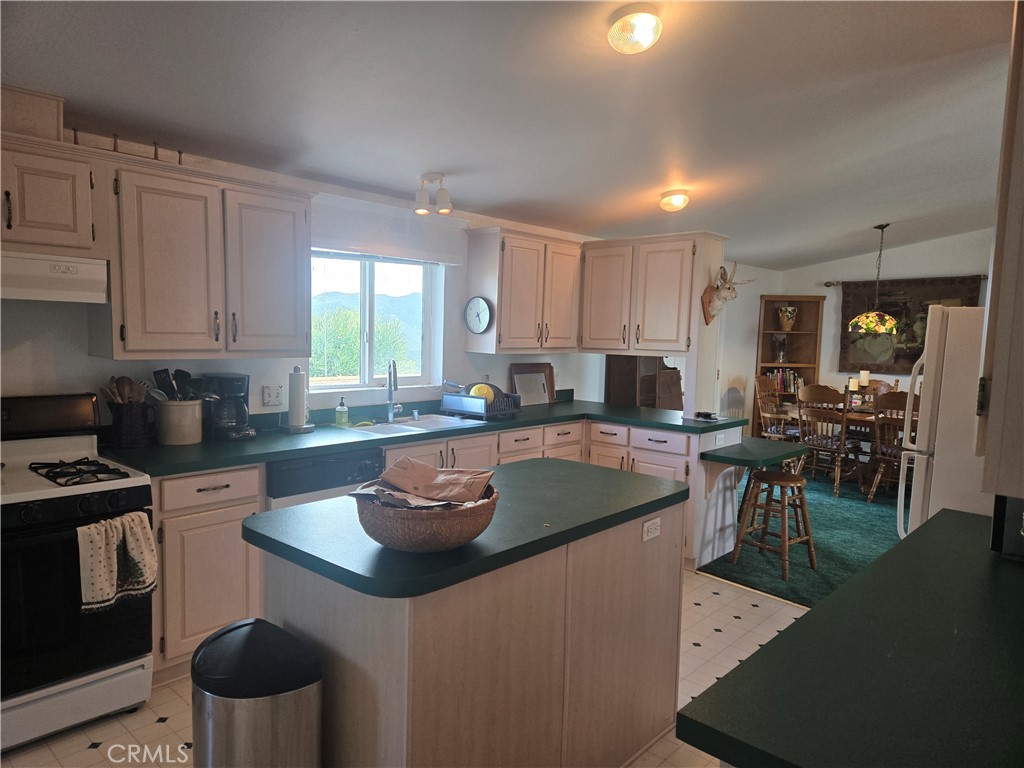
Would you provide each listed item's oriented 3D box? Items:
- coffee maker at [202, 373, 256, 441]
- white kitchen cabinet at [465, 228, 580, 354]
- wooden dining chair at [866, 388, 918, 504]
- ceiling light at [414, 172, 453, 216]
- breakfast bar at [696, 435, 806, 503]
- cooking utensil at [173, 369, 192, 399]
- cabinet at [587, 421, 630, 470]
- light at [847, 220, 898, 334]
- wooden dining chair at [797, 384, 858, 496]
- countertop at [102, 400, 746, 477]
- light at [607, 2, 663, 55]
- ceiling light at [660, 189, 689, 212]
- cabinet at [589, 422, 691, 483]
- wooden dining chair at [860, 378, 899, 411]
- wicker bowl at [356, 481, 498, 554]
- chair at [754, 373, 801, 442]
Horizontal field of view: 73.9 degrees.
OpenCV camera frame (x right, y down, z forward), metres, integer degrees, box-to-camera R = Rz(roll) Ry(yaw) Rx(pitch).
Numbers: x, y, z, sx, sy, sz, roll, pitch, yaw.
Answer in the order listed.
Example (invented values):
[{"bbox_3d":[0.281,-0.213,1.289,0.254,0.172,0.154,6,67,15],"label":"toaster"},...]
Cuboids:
[{"bbox_3d":[-1.424,0.111,3.420,0.230,0.330,0.180,5,6,39],"label":"coffee maker"},{"bbox_3d":[0.101,-0.647,4.979,0.310,0.840,0.920,5,6,42],"label":"white kitchen cabinet"},{"bbox_3d":[3.542,0.554,6.103,0.480,1.045,0.560,5,6,42],"label":"wooden dining chair"},{"bbox_3d":[-0.463,-1.100,3.951,0.220,0.235,0.140,2,4,12],"label":"ceiling light"},{"bbox_3d":[1.635,0.584,4.512,0.380,0.320,0.940,5,6,42],"label":"breakfast bar"},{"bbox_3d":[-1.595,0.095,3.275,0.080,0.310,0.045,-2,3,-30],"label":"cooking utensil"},{"bbox_3d":[0.844,0.642,4.896,0.350,0.782,0.575,5,6,42],"label":"cabinet"},{"bbox_3d":[3.554,-1.016,6.668,0.485,1.040,0.485,4,5,28],"label":"light"},{"bbox_3d":[3.095,0.515,6.643,0.540,1.060,0.460,-2,6,-41],"label":"wooden dining chair"},{"bbox_3d":[-0.126,0.284,3.891,1.521,0.043,3.554,5,6,42],"label":"countertop"},{"bbox_3d":[0.448,-1.290,2.476,0.197,0.100,0.197,-6,-2,0],"label":"light"},{"bbox_3d":[1.134,-1.284,4.781,0.195,0.110,0.195,-6,-2,13],"label":"ceiling light"},{"bbox_3d":[1.017,0.657,4.739,0.820,0.782,0.575,5,6,42],"label":"cabinet"},{"bbox_3d":[3.765,0.471,7.264,0.480,1.045,0.560,5,6,42],"label":"wooden dining chair"},{"bbox_3d":[-0.223,0.355,1.804,0.372,0.128,0.372,1,4,0],"label":"wicker bowl"},{"bbox_3d":[2.952,0.452,7.329,0.570,1.040,0.560,5,6,42],"label":"chair"}]

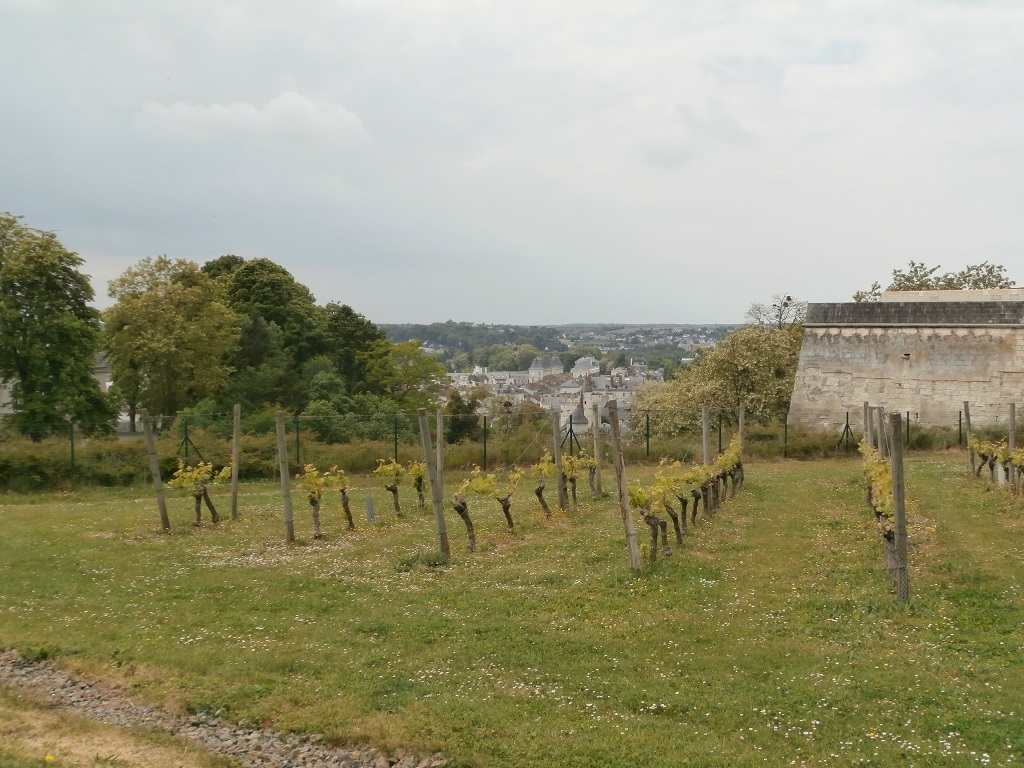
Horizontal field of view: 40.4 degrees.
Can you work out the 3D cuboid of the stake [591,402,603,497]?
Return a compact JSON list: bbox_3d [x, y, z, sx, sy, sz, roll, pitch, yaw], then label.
[{"bbox_3d":[1.394,1.090,22.724,0.085,1.529,0.085,-2,2,0],"label":"stake"}]

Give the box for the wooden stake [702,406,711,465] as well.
[{"bbox_3d":[2.677,1.056,19.111,0.090,1.483,0.090,-2,2,0],"label":"wooden stake"}]

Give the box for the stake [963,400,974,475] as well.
[{"bbox_3d":[9.823,1.160,29.774,0.092,1.586,0.092,-7,2,0],"label":"stake"}]

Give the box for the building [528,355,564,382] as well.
[{"bbox_3d":[23.326,-9.128,940.000,14.000,21.000,20.000,2,3,44],"label":"building"}]

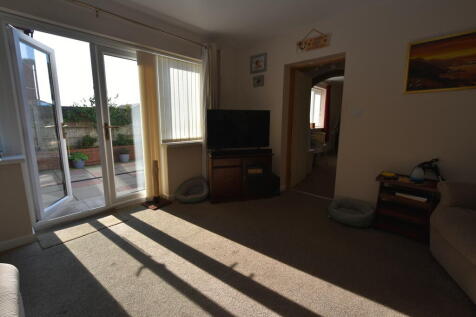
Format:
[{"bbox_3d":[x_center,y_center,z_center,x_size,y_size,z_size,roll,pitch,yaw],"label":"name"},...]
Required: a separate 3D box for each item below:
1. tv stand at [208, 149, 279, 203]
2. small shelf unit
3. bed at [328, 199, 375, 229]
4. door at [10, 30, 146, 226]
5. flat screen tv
[{"bbox_3d":[0.037,0.263,3.046,0.948,0.669,0.412,-2,9,-15],"label":"tv stand"},{"bbox_3d":[1.711,0.485,2.052,0.433,0.536,0.319,7,11,40],"label":"small shelf unit"},{"bbox_3d":[1.306,0.630,2.270,0.494,0.180,0.494,7,11,40],"label":"bed"},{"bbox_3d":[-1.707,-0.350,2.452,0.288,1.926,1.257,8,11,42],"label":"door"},{"bbox_3d":[0.023,-0.434,2.984,0.948,0.556,0.082,-2,9,-15],"label":"flat screen tv"}]

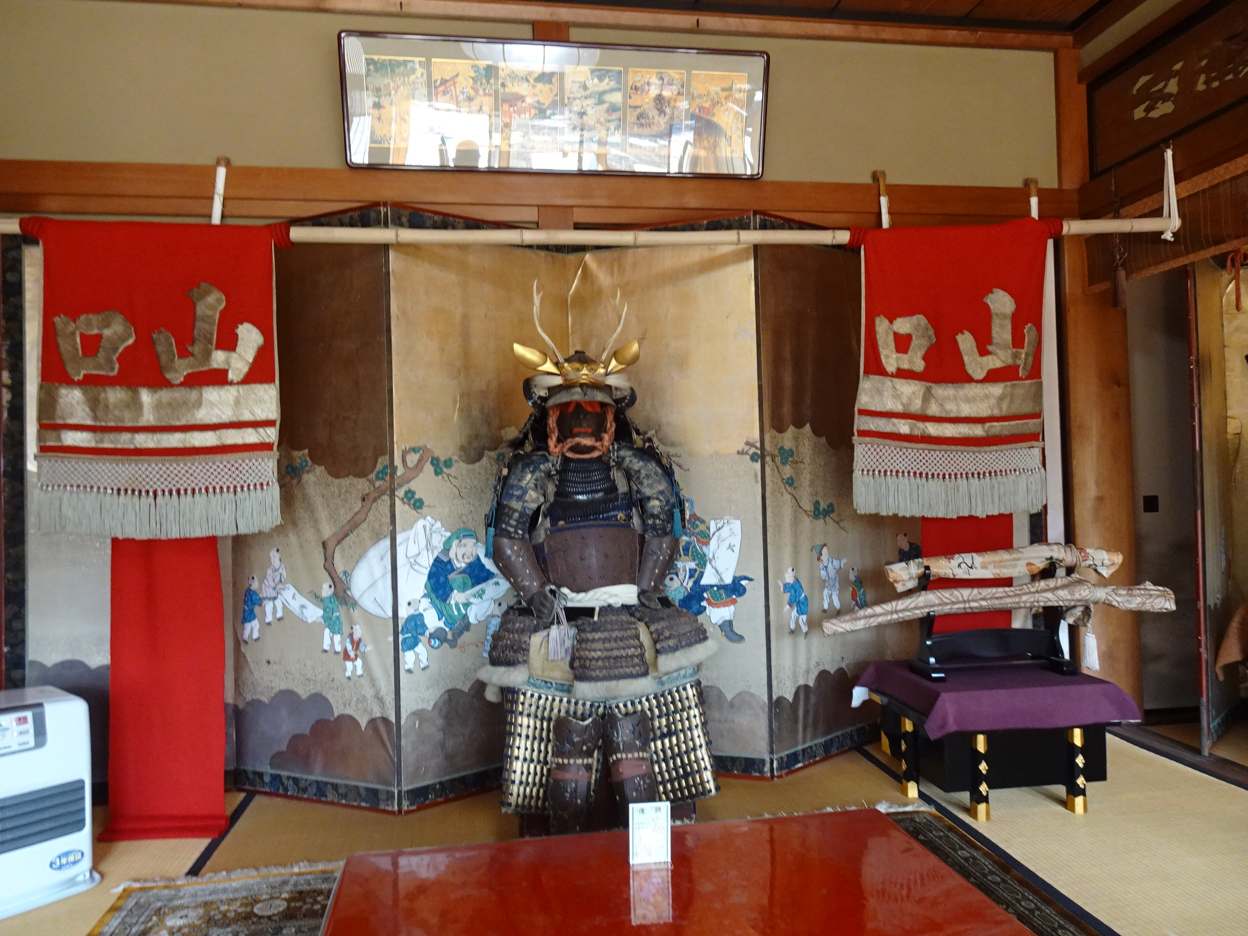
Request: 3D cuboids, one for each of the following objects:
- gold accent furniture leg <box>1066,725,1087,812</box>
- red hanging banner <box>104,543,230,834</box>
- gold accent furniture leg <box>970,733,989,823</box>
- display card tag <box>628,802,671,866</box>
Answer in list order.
[{"bbox_3d":[1.223,0.814,2.342,0.038,0.230,0.037,-1,-1,-9],"label":"gold accent furniture leg"},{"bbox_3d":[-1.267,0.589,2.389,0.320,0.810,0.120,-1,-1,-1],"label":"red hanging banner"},{"bbox_3d":[0.948,0.821,2.310,0.038,0.230,0.037,-1,-1,-9],"label":"gold accent furniture leg"},{"bbox_3d":[0.040,0.573,1.357,0.064,0.096,0.020,-1,-1,-5],"label":"display card tag"}]

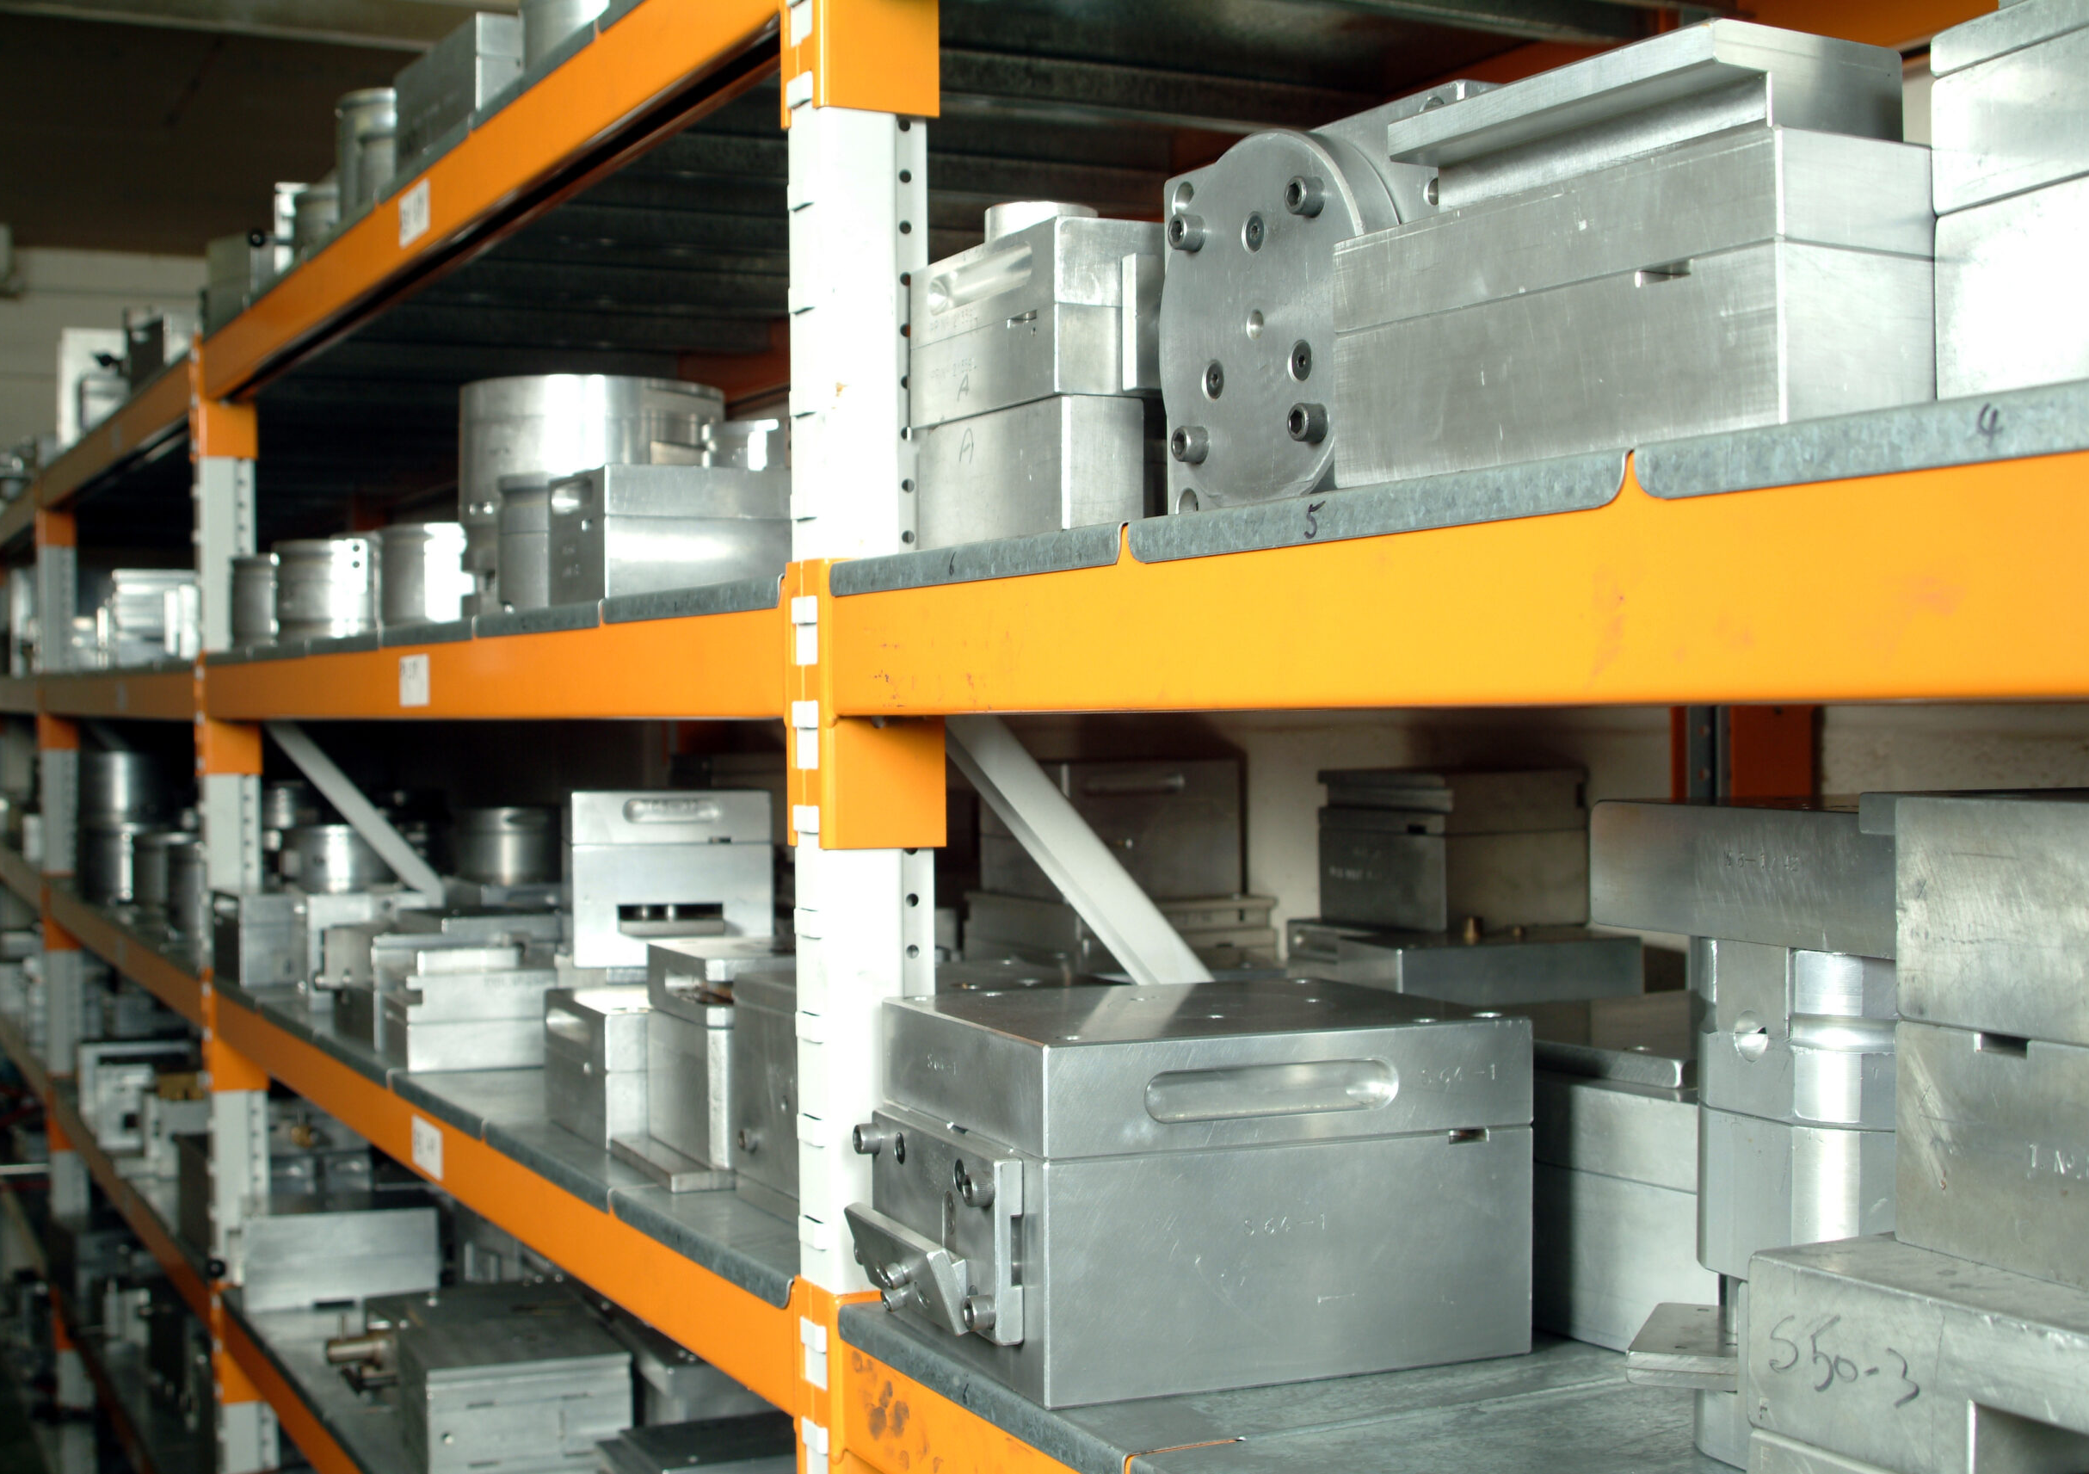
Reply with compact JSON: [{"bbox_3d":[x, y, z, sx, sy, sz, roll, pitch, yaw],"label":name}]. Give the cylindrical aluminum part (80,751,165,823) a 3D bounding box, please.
[{"bbox_3d":[-1.461,0.080,4.081,0.126,0.108,0.126,-1,1,-27],"label":"cylindrical aluminum part"}]

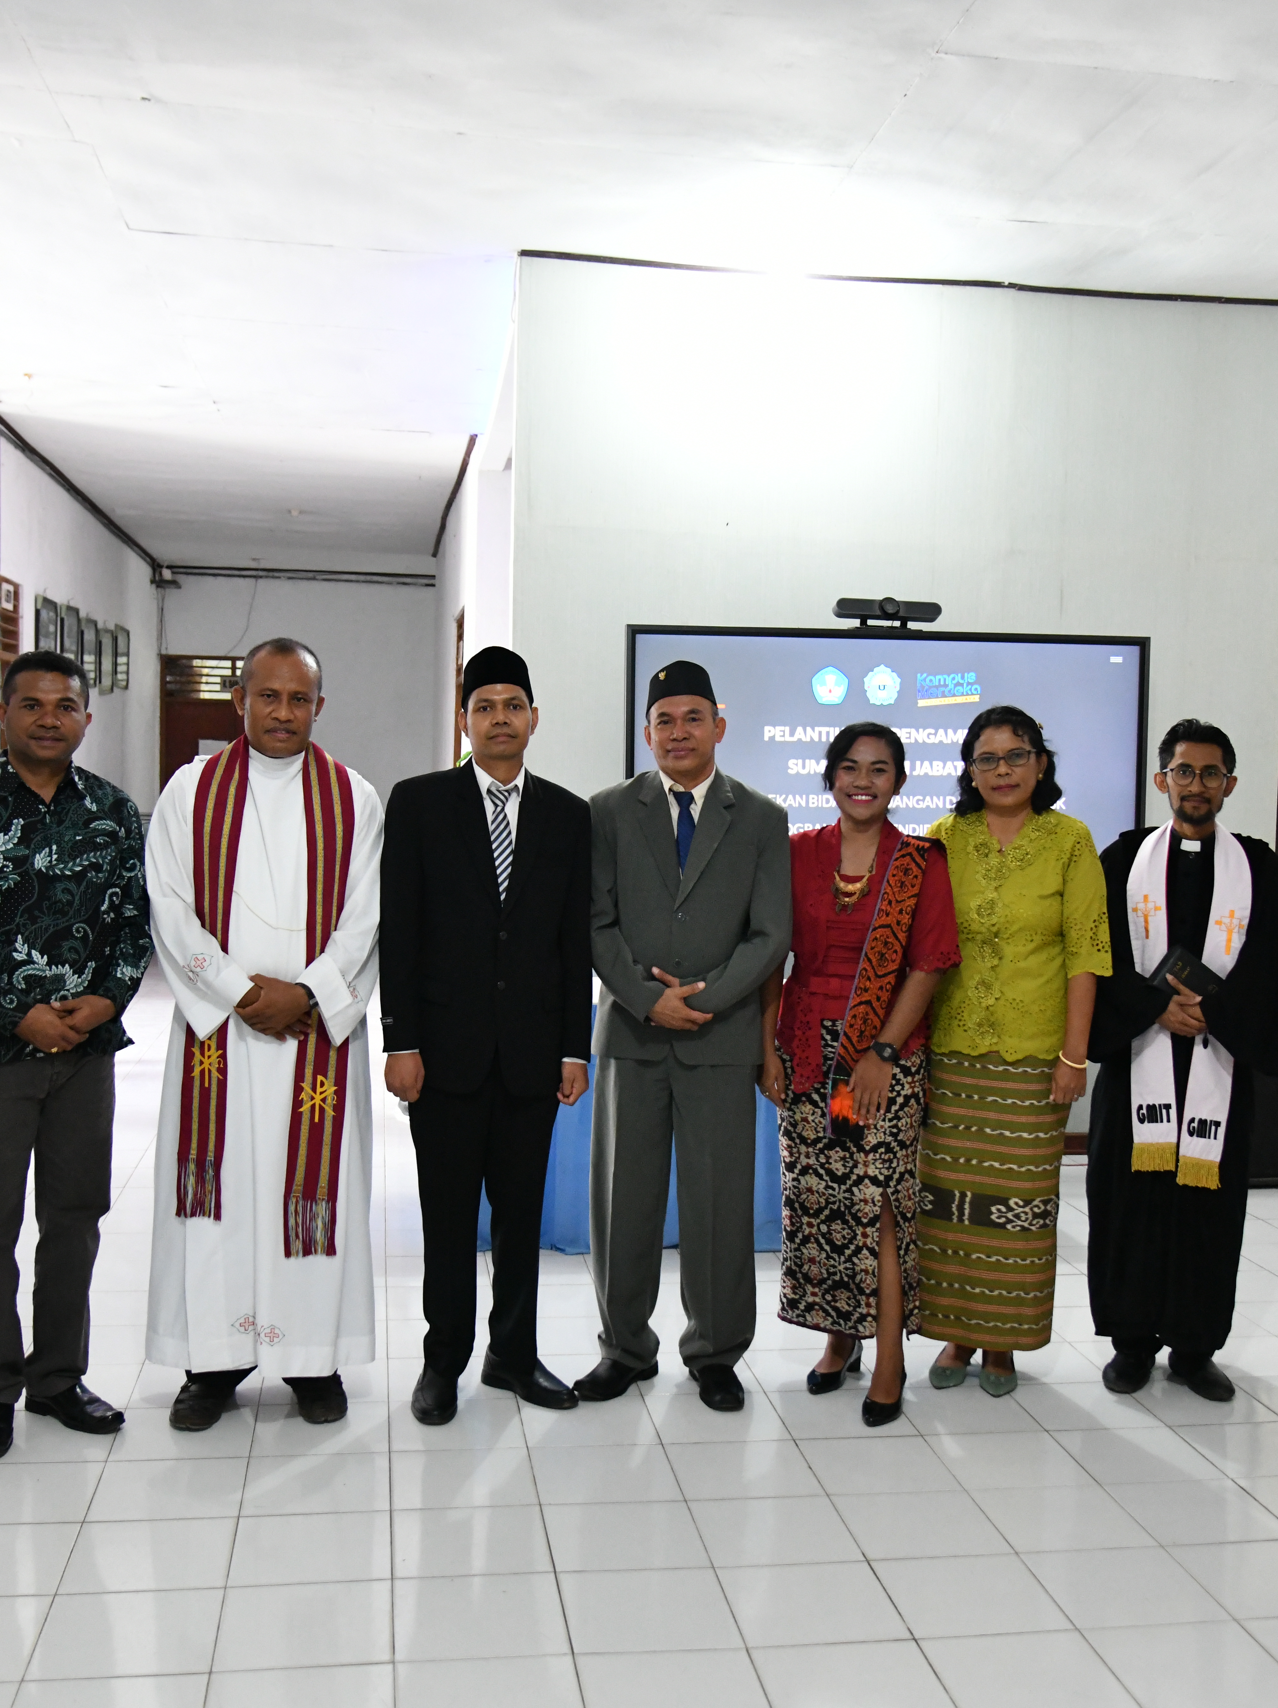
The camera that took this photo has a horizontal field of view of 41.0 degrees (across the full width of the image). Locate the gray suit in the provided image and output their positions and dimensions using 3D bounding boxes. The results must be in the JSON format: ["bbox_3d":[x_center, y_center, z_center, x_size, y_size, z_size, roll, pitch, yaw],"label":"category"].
[{"bbox_3d":[0.124,0.521,4.150,0.500,1.480,0.330,2,3,7],"label":"gray suit"}]

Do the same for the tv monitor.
[{"bbox_3d":[0.914,-0.239,6.293,1.955,1.150,0.090,1,3,-6],"label":"tv monitor"}]

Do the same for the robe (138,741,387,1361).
[{"bbox_3d":[-0.865,0.475,3.936,0.530,1.446,0.380,1,3,-17],"label":"robe"}]

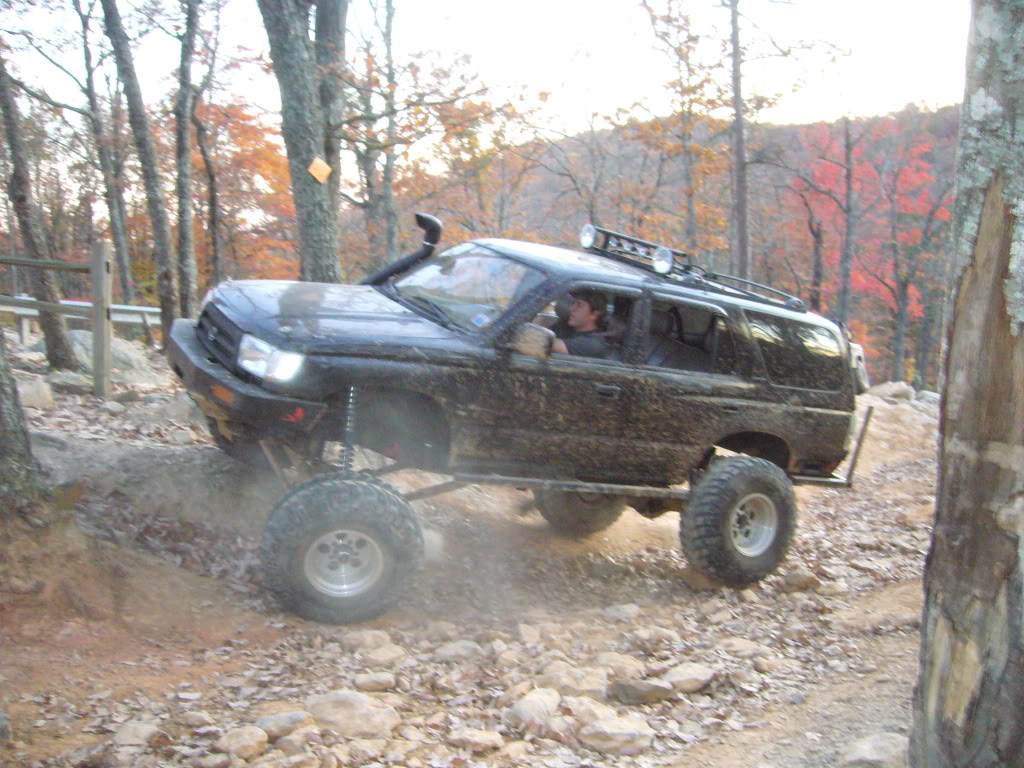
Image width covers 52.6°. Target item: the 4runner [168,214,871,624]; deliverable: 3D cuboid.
[{"bbox_3d":[0.205,0.123,7.016,4.700,2.340,1.900,6,12,-31],"label":"4runner"}]

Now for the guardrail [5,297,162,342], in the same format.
[{"bbox_3d":[-6.886,-1.034,16.600,2.600,0.720,0.280,5,3,-5],"label":"guardrail"}]

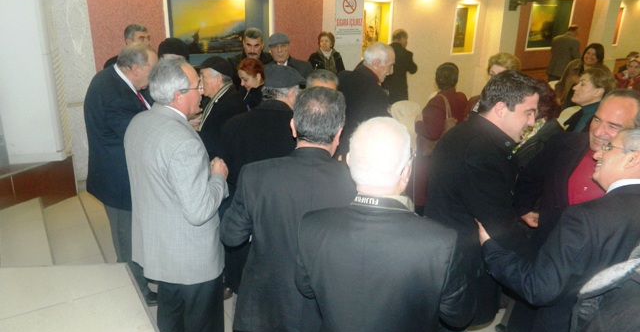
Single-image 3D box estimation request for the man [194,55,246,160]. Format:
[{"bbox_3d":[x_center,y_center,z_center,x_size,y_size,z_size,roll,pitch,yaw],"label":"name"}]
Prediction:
[{"bbox_3d":[-0.649,0.051,3.256,0.400,1.607,0.500,-4,19,-16],"label":"man"}]

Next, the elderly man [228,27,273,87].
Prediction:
[{"bbox_3d":[-0.587,-0.336,4.179,0.500,1.756,0.340,-1,19,-7],"label":"elderly man"}]

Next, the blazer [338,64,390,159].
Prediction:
[{"bbox_3d":[0.310,-0.238,3.187,0.360,0.776,0.500,-4,19,-16],"label":"blazer"}]

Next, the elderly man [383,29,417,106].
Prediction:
[{"bbox_3d":[0.941,-0.814,5.772,0.520,1.710,0.360,11,21,26],"label":"elderly man"}]

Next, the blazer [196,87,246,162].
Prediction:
[{"bbox_3d":[-0.644,-0.177,3.179,0.370,0.727,0.500,-4,19,-16],"label":"blazer"}]

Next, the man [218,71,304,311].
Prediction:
[{"bbox_3d":[-0.382,0.184,2.889,0.420,1.598,0.550,-14,24,-38],"label":"man"}]

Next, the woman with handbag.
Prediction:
[{"bbox_3d":[0.906,-0.032,3.696,0.480,1.547,0.360,-10,21,-30],"label":"woman with handbag"}]

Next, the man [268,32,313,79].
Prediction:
[{"bbox_3d":[-0.309,-0.279,4.074,0.520,1.726,0.340,0,19,-5],"label":"man"}]

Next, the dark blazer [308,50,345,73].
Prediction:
[{"bbox_3d":[0.061,-0.960,5.327,0.460,0.674,0.300,3,19,6],"label":"dark blazer"}]

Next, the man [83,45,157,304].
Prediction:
[{"bbox_3d":[-1.192,0.099,2.933,0.460,1.699,0.540,-4,19,-14],"label":"man"}]

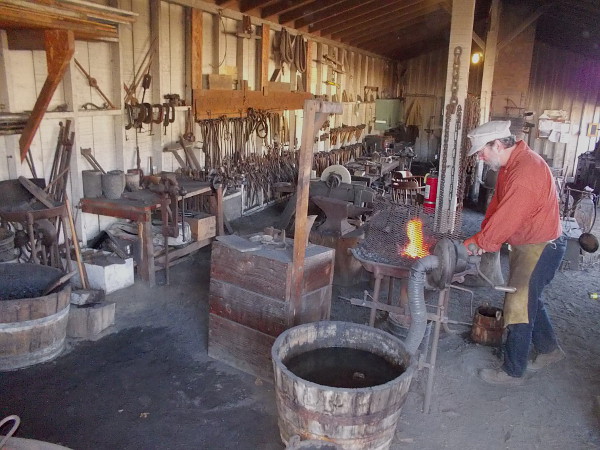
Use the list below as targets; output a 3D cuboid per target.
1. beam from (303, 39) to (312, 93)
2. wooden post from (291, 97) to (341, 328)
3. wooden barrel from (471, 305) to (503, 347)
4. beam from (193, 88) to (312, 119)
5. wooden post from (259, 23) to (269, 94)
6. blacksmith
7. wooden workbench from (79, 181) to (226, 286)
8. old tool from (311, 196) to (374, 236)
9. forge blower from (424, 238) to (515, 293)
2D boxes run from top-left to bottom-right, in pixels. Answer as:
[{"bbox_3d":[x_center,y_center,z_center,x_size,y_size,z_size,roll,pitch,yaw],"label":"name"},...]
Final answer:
[{"bbox_3d":[0.179,-2.852,9.016,0.050,0.919,0.200,8,16,21],"label":"beam"},{"bbox_3d":[0.093,0.127,2.780,0.260,1.580,0.090,-1,16,-15],"label":"wooden post"},{"bbox_3d":[1.384,0.726,3.667,0.230,0.245,0.230,8,16,22],"label":"wooden barrel"},{"bbox_3d":[-0.510,-1.831,7.544,0.050,0.310,3.830,8,16,21],"label":"beam"},{"bbox_3d":[-0.503,-2.445,7.400,0.050,0.957,0.200,8,16,21],"label":"wooden post"},{"bbox_3d":[1.335,0.185,3.150,0.660,1.600,0.500,-2,16,-15],"label":"blacksmith"},{"bbox_3d":[-1.444,-0.002,5.165,0.800,0.700,1.420,8,16,21],"label":"wooden workbench"},{"bbox_3d":[0.358,-0.071,4.591,0.640,0.280,0.190,10,17,28],"label":"old tool"},{"bbox_3d":[0.960,0.215,2.820,0.470,0.310,0.290,1,15,-3],"label":"forge blower"}]

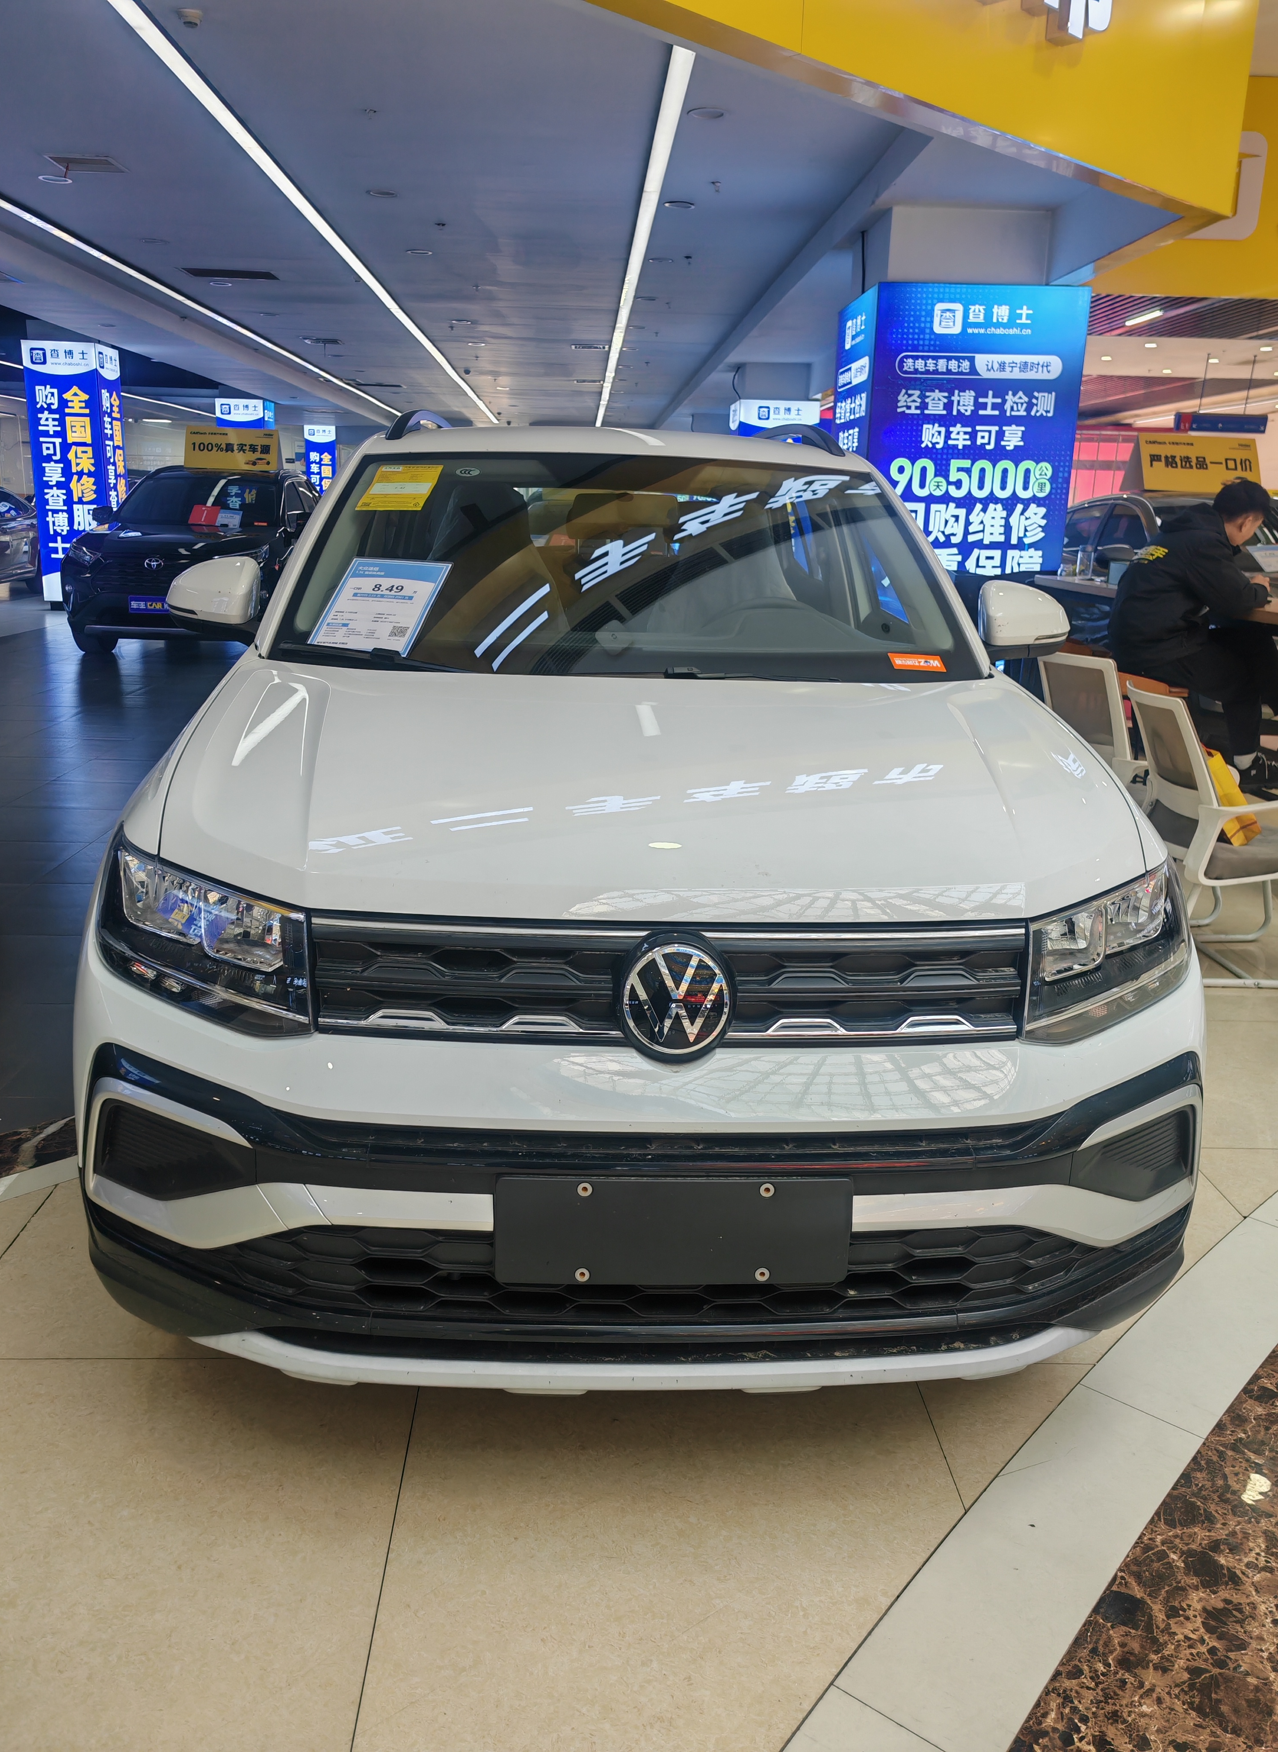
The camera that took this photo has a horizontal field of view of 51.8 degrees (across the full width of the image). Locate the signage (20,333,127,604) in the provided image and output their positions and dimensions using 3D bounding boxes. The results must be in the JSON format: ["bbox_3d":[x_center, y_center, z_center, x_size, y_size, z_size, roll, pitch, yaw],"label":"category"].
[{"bbox_3d":[-7.013,-5.009,16.507,0.890,3.050,0.840,1,15,-3],"label":"signage"}]

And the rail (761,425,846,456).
[{"bbox_3d":[0.461,-1.361,4.194,0.080,0.110,1.850,0,15,-3],"label":"rail"}]

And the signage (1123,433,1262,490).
[{"bbox_3d":[4.077,-3.023,9.677,0.900,0.395,0.375,0,15,-6],"label":"signage"}]

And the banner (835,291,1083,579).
[{"bbox_3d":[2.048,-2.483,8.947,1.320,2.620,1.300,1,15,-3],"label":"banner"}]

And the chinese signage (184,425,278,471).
[{"bbox_3d":[-4.077,-4.301,13.265,0.900,0.395,0.375,0,15,-5],"label":"chinese signage"}]

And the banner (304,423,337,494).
[{"bbox_3d":[-8.243,-10.030,34.335,0.860,3.230,0.200,0,15,-3],"label":"banner"}]

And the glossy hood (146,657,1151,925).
[{"bbox_3d":[0.023,-0.165,2.031,1.460,0.210,1.030,1,22,-4],"label":"glossy hood"}]

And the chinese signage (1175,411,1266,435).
[{"bbox_3d":[8.583,-6.620,19.342,1.280,0.280,0.140,1,15,-3],"label":"chinese signage"}]

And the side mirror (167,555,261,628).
[{"bbox_3d":[-0.889,-0.590,2.776,0.215,0.172,0.155,0,15,-3],"label":"side mirror"}]

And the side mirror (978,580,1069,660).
[{"bbox_3d":[0.840,-0.558,2.866,0.215,0.172,0.155,0,15,-3],"label":"side mirror"}]

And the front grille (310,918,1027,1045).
[{"bbox_3d":[0.044,0.128,1.629,0.890,0.170,0.120,1,15,-4],"label":"front grille"}]

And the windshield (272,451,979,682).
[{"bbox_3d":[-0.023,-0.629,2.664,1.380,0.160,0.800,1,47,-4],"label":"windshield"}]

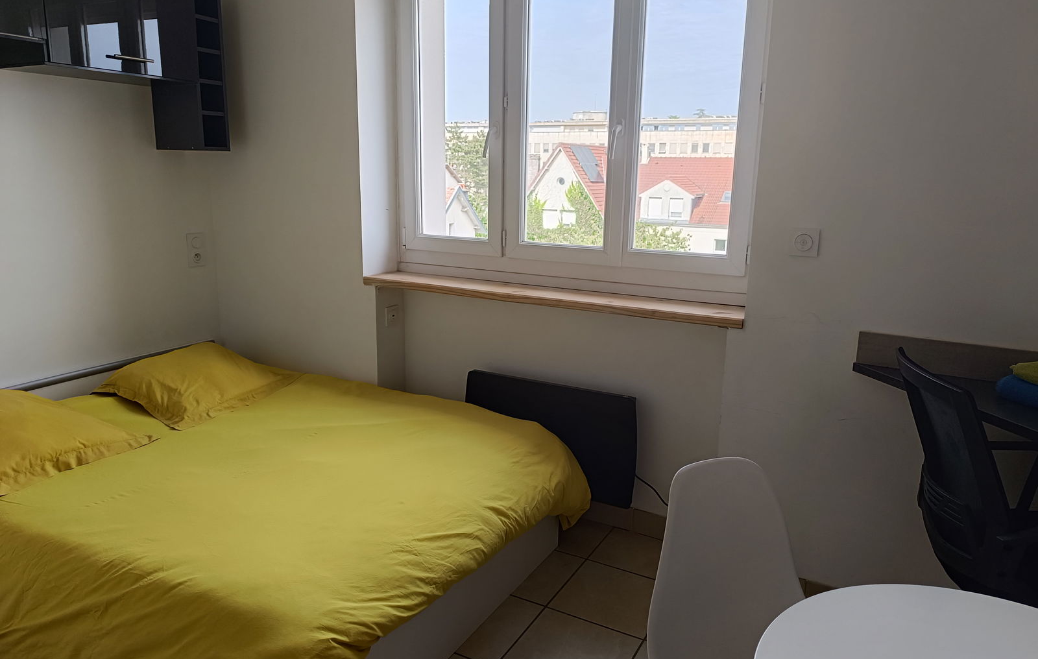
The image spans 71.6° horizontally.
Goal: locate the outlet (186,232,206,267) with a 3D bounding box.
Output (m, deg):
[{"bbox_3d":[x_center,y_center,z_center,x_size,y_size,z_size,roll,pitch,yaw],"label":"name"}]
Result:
[{"bbox_3d":[-1.474,-0.363,3.300,0.012,0.152,0.083,8,14,28],"label":"outlet"}]

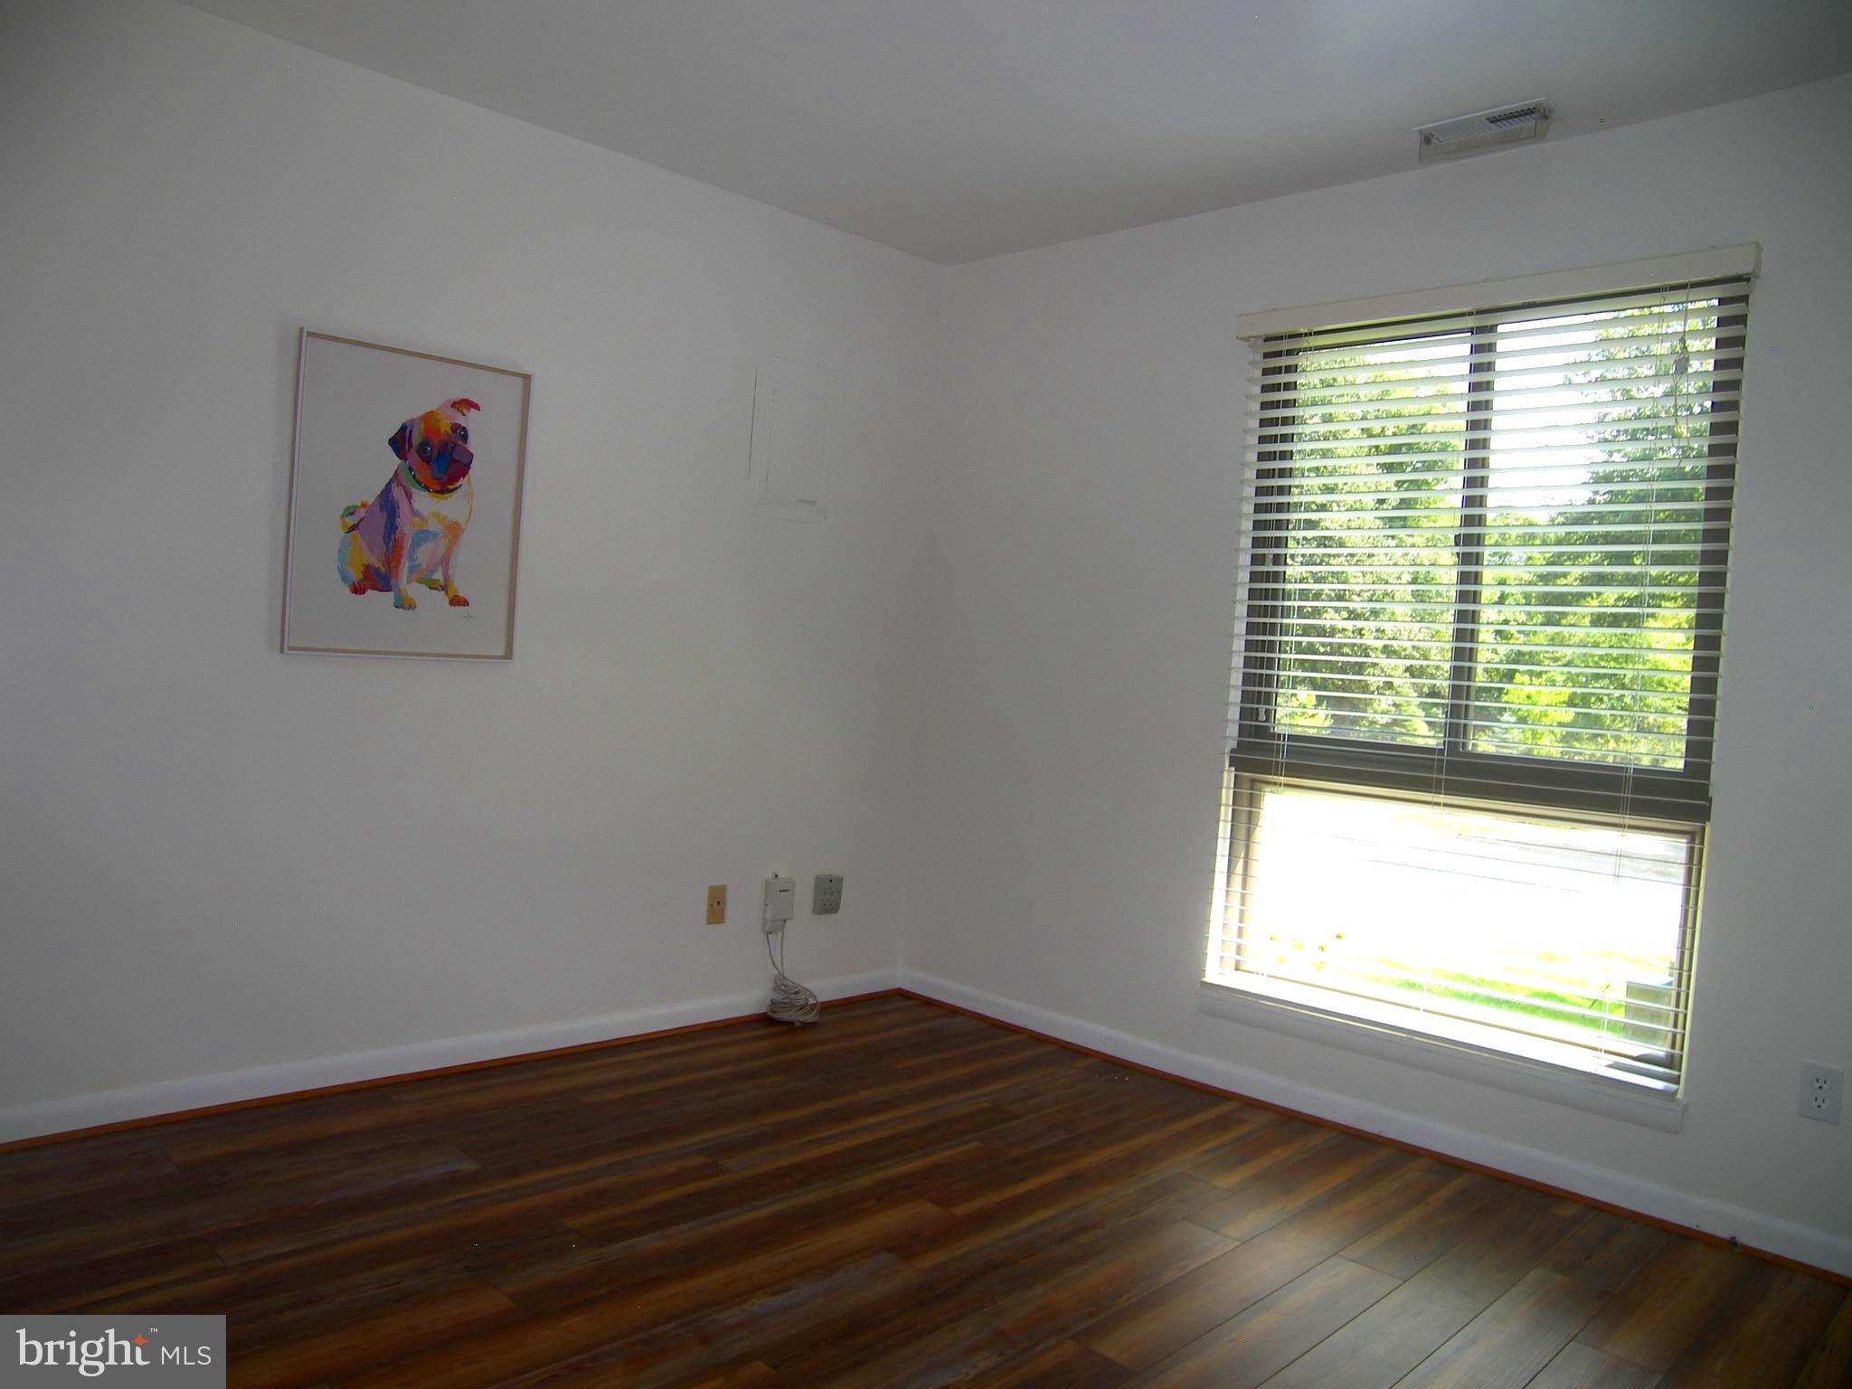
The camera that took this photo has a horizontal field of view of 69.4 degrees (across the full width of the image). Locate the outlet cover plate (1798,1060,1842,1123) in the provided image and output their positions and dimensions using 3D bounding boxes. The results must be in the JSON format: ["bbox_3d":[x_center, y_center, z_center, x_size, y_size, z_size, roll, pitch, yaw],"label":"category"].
[{"bbox_3d":[1.802,0.801,2.694,0.070,0.114,0.010,5,2,45],"label":"outlet cover plate"}]

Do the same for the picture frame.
[{"bbox_3d":[-1.252,-0.459,3.263,0.028,0.735,0.570,5,2,45],"label":"picture frame"}]

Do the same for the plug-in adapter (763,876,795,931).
[{"bbox_3d":[-0.449,0.641,4.095,0.082,0.165,0.045,2,3,-45],"label":"plug-in adapter"}]

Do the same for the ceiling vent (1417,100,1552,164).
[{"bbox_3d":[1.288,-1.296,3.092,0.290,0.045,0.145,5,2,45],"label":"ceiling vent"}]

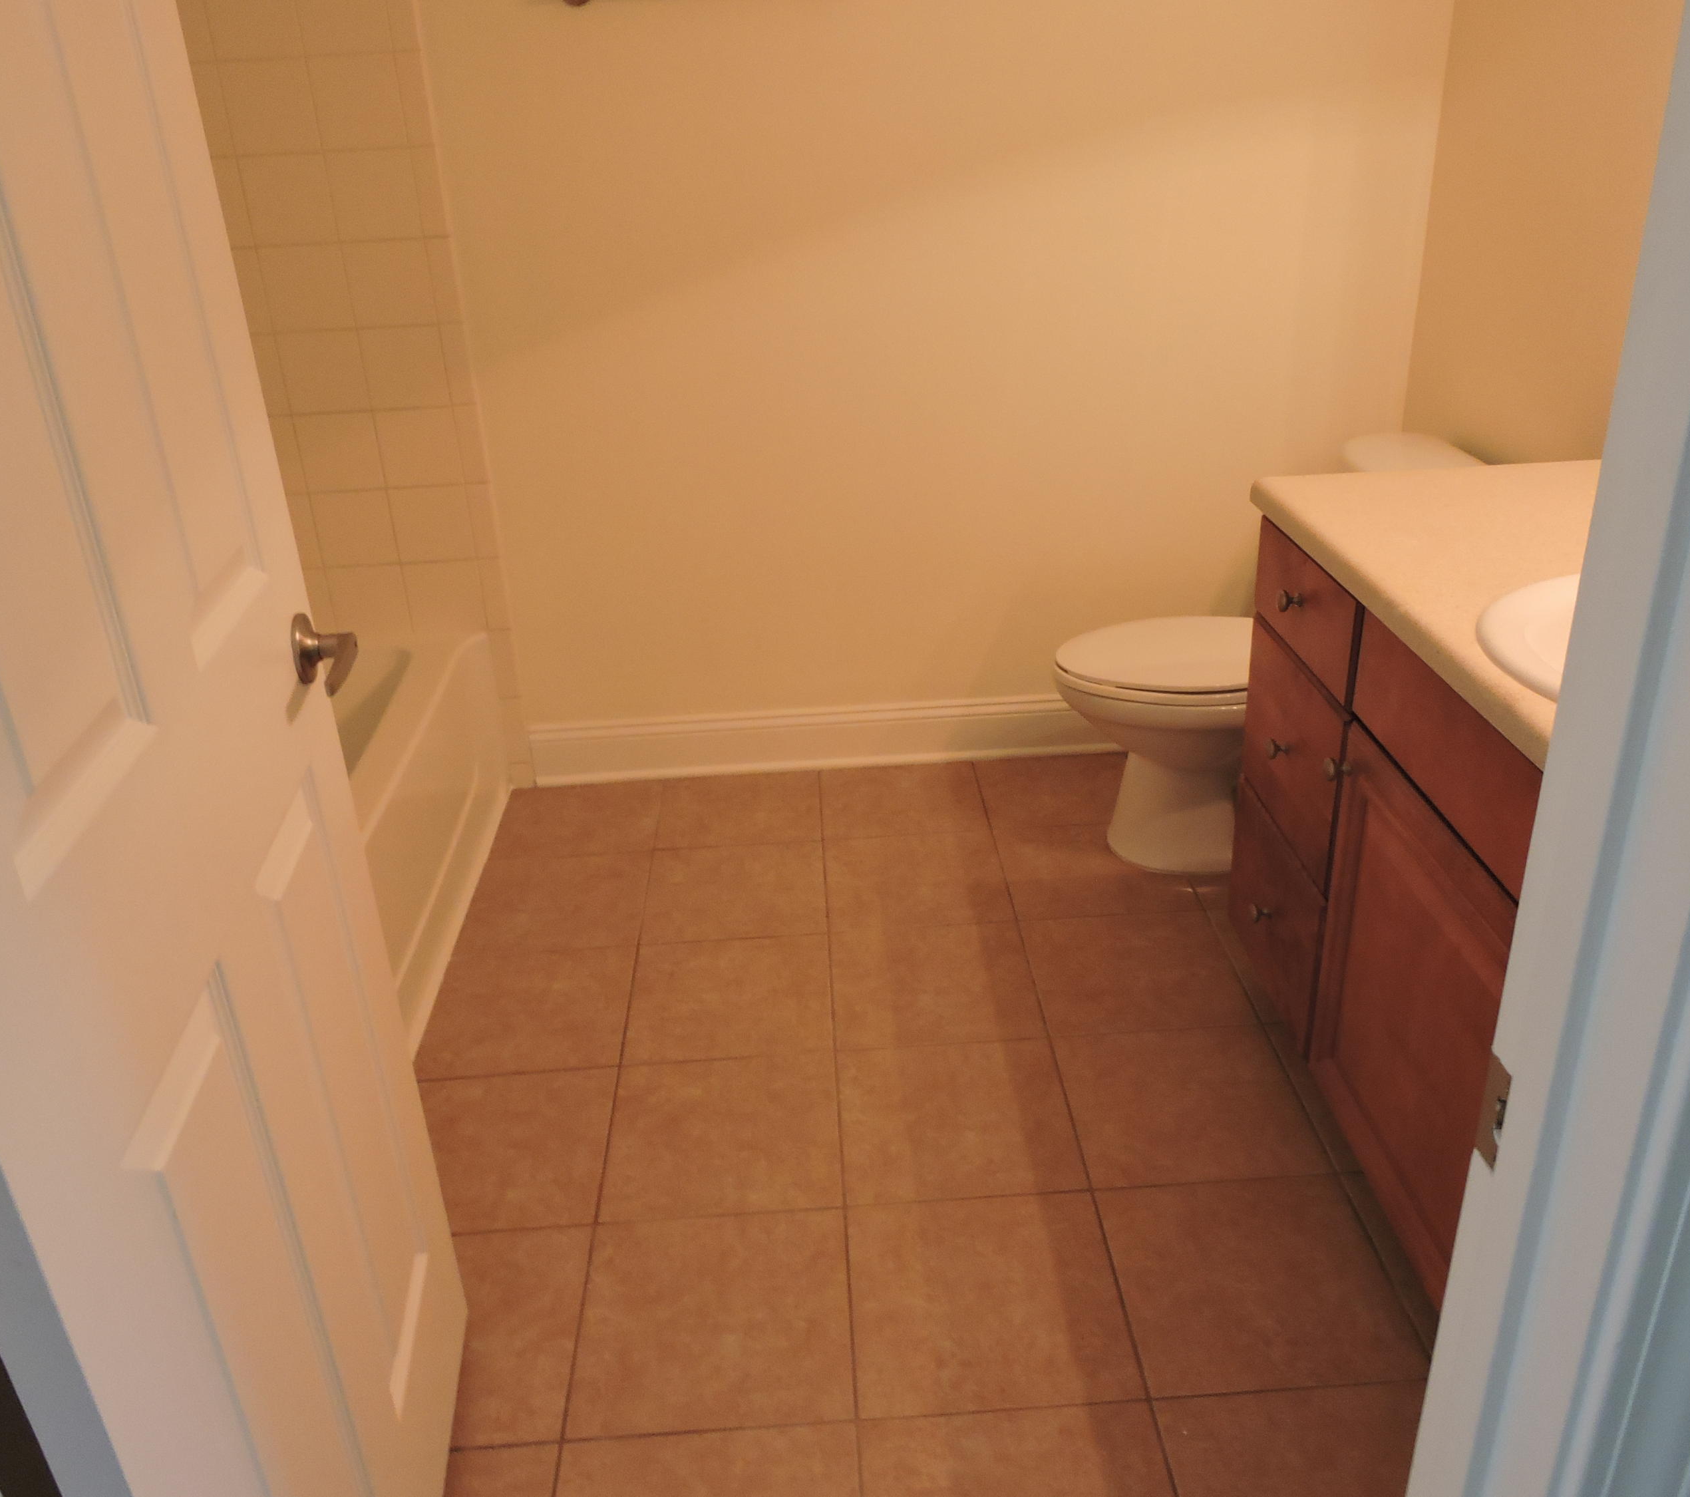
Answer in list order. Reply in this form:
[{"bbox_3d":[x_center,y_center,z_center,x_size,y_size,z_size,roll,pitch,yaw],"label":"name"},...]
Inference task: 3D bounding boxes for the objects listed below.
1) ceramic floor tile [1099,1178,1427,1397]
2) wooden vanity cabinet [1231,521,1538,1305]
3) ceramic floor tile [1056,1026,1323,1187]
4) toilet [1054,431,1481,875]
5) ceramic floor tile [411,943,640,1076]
[{"bbox_3d":[0.508,0.661,1.721,0.330,0.010,0.330,-3,26,-1],"label":"ceramic floor tile"},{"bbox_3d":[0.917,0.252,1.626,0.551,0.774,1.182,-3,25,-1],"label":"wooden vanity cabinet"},{"bbox_3d":[0.496,0.518,2.025,0.327,0.010,0.327,-3,25,-1],"label":"ceramic floor tile"},{"bbox_3d":[0.750,-0.155,2.542,0.732,0.725,0.450,-3,26,-1],"label":"toilet"},{"bbox_3d":[-0.521,0.433,2.308,0.327,0.010,0.327,-3,25,-1],"label":"ceramic floor tile"}]

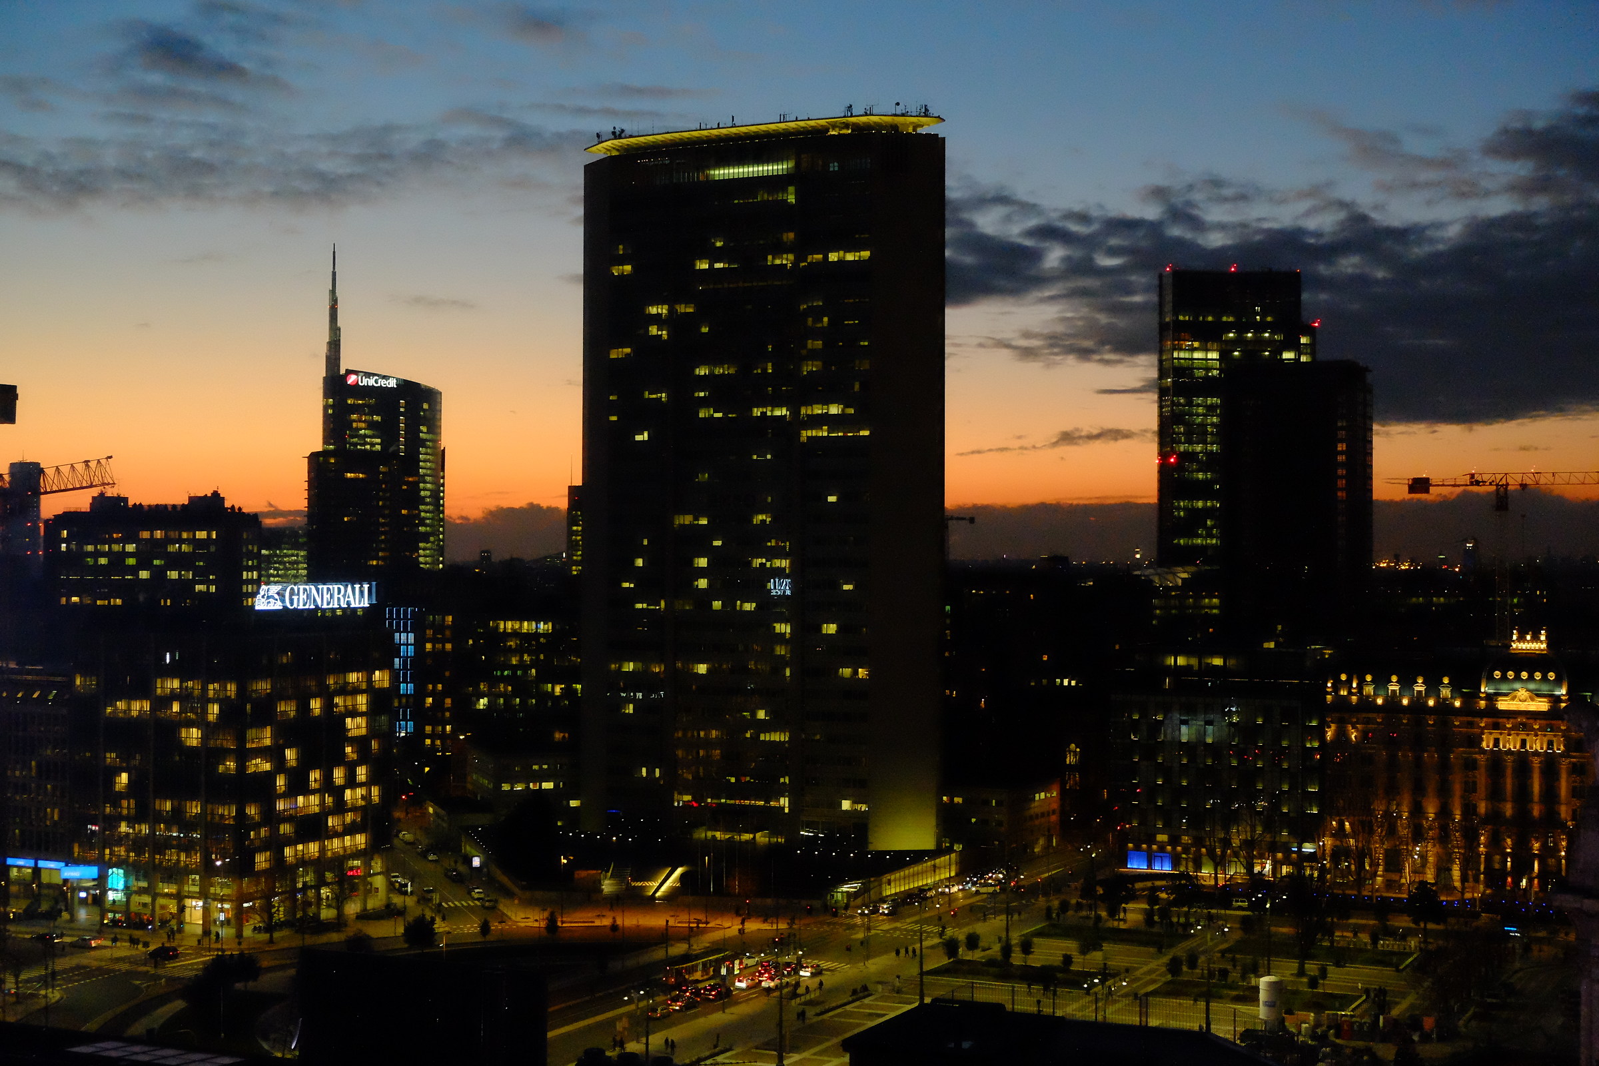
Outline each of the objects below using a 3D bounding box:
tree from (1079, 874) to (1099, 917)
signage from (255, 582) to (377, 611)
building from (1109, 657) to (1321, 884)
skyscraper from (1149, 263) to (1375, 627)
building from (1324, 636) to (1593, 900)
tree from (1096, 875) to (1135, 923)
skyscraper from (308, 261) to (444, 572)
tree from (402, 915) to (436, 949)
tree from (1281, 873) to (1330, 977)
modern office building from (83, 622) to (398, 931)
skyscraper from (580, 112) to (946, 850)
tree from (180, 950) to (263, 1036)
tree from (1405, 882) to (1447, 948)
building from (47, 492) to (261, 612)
[{"bbox_3d":[41.288,51.815,310.639,2.853,6.243,2.853,0,-1,0],"label":"tree"},{"bbox_3d":[-69.163,9.048,311.464,0.800,3.469,29.651,0,-1,21],"label":"signage"},{"bbox_3d":[75.460,40.250,376.130,35.500,35.500,24.000,0,0,27],"label":"building"},{"bbox_3d":[167.800,-17.670,790.000,70.000,158.000,42.000,0,0,3],"label":"skyscraper"},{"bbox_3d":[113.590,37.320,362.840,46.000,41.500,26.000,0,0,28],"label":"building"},{"bbox_3d":[47.200,54.060,325.000,5.600,6.900,5.600,0,0,0],"label":"tree"},{"bbox_3d":[-246.777,-51.152,1267.390,77.000,232.891,45.000,0,-1,-9],"label":"skyscraper"},{"bbox_3d":[-49.161,51.821,281.809,4.205,4.773,4.205,0,-1,0],"label":"tree"},{"bbox_3d":[61.915,48.061,266.616,6.120,12.857,6.120,0,-1,0],"label":"tree"},{"bbox_3d":[-79.719,33.698,312.398,26.400,41.500,38.400,0,-1,21],"label":"modern office building"},{"bbox_3d":[-7.000,-7.090,381.000,71.000,124.500,20.000,0,0,26],"label":"skyscraper"},{"bbox_3d":[-66.060,51.810,248.000,8.900,9.300,8.700,0,0,0],"label":"tree"},{"bbox_3d":[82.595,50.374,287.190,5.439,8.904,5.439,0,-1,0],"label":"tree"},{"bbox_3d":[-176.000,24.420,597.000,53.000,68.000,25.000,0,0,0],"label":"building"}]

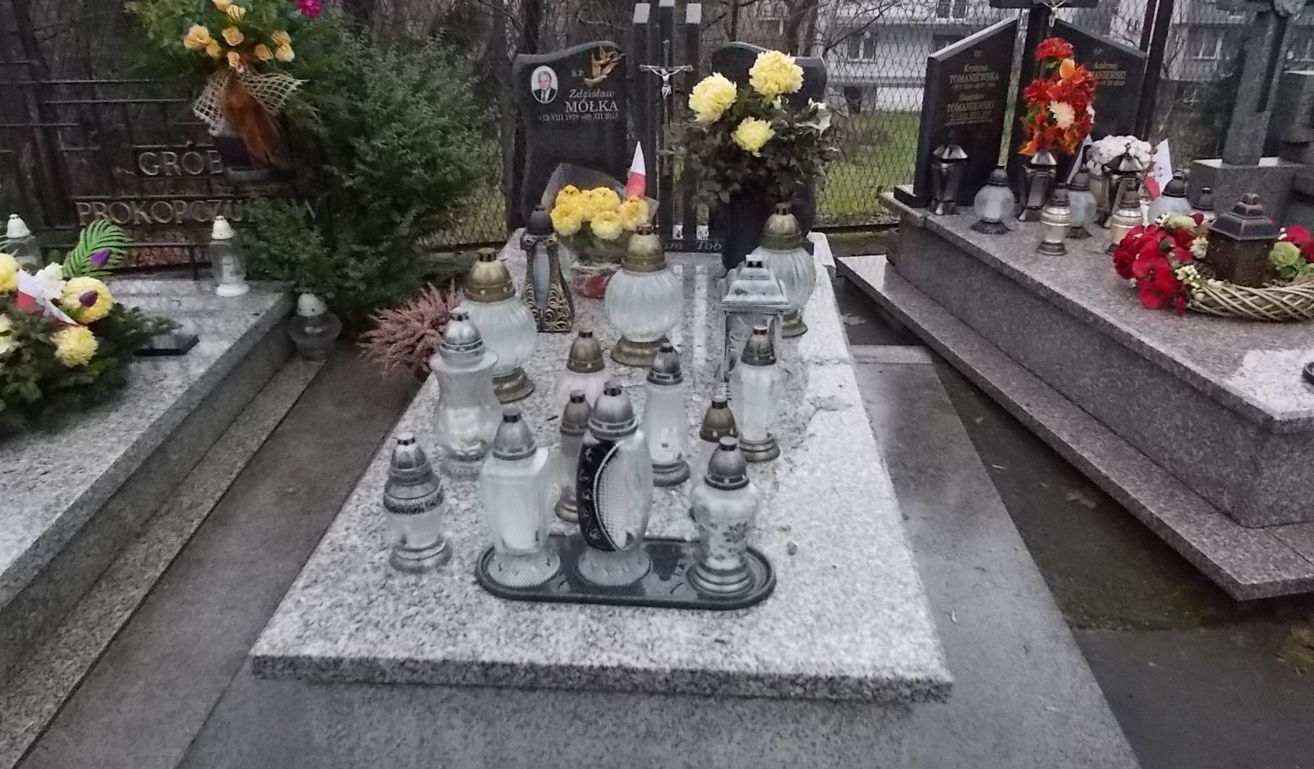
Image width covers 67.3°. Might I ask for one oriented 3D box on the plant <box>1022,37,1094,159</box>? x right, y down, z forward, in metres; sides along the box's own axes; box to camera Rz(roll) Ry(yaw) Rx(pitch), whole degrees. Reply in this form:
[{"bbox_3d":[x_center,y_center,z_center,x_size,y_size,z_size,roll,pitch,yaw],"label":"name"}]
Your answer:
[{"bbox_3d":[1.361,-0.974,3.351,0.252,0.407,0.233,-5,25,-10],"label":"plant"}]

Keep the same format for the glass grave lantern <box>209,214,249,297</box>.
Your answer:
[{"bbox_3d":[-1.445,-0.434,3.305,0.119,0.262,0.119,1,25,3],"label":"glass grave lantern"}]

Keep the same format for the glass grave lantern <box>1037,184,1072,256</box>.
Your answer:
[{"bbox_3d":[1.308,-0.539,3.205,0.102,0.224,0.102,1,25,3],"label":"glass grave lantern"}]

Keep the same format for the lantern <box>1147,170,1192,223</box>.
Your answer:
[{"bbox_3d":[1.648,-0.567,3.140,0.141,0.215,0.141,-5,25,-10],"label":"lantern"}]

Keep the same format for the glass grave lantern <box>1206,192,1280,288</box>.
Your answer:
[{"bbox_3d":[1.670,-0.402,2.829,0.123,0.294,0.123,-5,25,-11],"label":"glass grave lantern"}]

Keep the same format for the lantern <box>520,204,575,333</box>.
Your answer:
[{"bbox_3d":[-0.311,-0.322,2.683,0.139,0.337,0.136,1,25,3],"label":"lantern"}]

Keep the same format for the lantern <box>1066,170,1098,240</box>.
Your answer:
[{"bbox_3d":[1.365,-0.581,3.179,0.132,0.210,0.132,-5,25,-10],"label":"lantern"}]

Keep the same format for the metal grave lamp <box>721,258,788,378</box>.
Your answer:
[{"bbox_3d":[0.234,-0.140,2.279,0.147,0.307,0.147,1,24,3],"label":"metal grave lamp"}]

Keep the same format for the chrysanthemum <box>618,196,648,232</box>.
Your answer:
[{"bbox_3d":[-0.064,-0.464,2.688,0.082,0.086,0.078,1,25,3],"label":"chrysanthemum"}]

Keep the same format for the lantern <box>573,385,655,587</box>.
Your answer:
[{"bbox_3d":[-0.070,0.151,1.586,0.124,0.331,0.118,-11,27,-23],"label":"lantern"}]

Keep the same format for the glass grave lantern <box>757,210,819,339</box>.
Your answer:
[{"bbox_3d":[0.322,-0.283,2.430,0.151,0.311,0.151,1,25,3],"label":"glass grave lantern"}]

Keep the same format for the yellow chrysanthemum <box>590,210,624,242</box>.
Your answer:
[{"bbox_3d":[-0.141,-0.451,2.821,0.092,0.083,0.087,1,24,3],"label":"yellow chrysanthemum"}]

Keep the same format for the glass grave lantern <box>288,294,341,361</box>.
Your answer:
[{"bbox_3d":[-1.156,-0.201,3.287,0.177,0.222,0.177,0,24,0],"label":"glass grave lantern"}]

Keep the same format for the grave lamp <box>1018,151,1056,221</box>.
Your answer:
[{"bbox_3d":[1.321,-0.692,3.429,0.127,0.230,0.127,-6,26,-11],"label":"grave lamp"}]

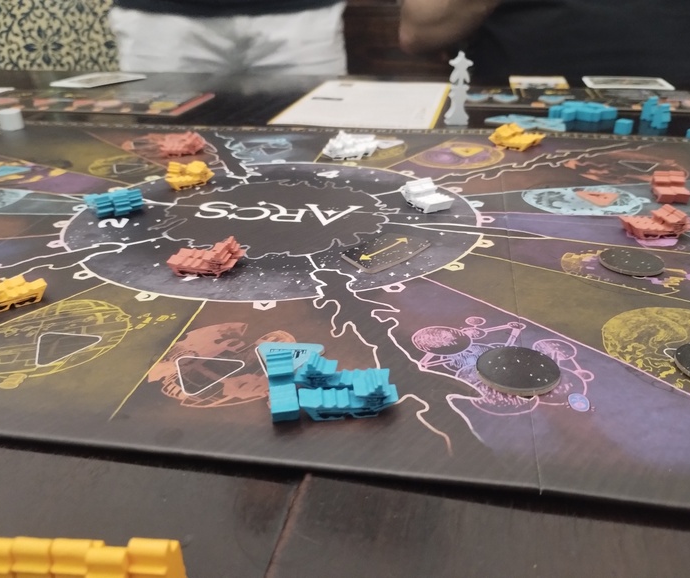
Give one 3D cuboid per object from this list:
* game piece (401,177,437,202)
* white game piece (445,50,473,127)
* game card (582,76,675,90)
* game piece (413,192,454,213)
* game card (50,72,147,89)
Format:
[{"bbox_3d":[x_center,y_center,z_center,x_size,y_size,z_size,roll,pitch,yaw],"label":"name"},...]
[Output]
[{"bbox_3d":[0.047,-0.061,0.389,0.018,0.012,0.018,-12,30,-20],"label":"game piece"},{"bbox_3d":[0.103,-0.181,0.565,0.021,0.063,0.011,-5,28,-7],"label":"white game piece"},{"bbox_3d":[0.314,-0.229,0.694,0.088,0.002,0.064,5,28,11],"label":"game card"},{"bbox_3d":[0.053,-0.052,0.377,0.018,0.007,0.018,-12,30,-20],"label":"game piece"},{"bbox_3d":[-0.308,-0.260,0.782,0.064,0.002,0.088,11,30,22],"label":"game card"}]

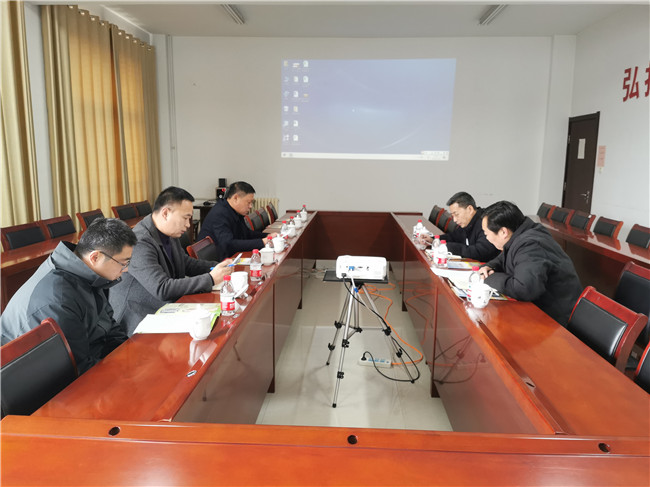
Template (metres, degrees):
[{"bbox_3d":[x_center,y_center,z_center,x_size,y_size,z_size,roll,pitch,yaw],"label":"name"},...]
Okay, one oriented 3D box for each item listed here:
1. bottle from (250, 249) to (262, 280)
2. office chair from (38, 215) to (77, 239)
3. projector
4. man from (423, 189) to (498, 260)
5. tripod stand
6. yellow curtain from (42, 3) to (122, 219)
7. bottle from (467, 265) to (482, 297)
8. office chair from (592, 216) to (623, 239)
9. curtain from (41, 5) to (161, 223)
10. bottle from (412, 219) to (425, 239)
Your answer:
[{"bbox_3d":[-0.390,0.122,2.882,0.063,0.175,0.063,1,9,3],"label":"bottle"},{"bbox_3d":[-2.210,0.214,4.703,0.570,0.890,0.480,1,10,3],"label":"office chair"},{"bbox_3d":[0.235,0.161,3.182,0.300,0.098,0.240,2,10,7],"label":"projector"},{"bbox_3d":[1.075,0.212,3.916,0.720,1.220,0.560,1,9,3],"label":"man"},{"bbox_3d":[0.283,0.566,3.248,0.600,0.720,0.630,1,10,3],"label":"tripod stand"},{"bbox_3d":[-2.686,-1.112,5.809,0.150,2.960,1.520,1,9,3],"label":"yellow curtain"},{"bbox_3d":[0.735,0.197,2.483,0.063,0.175,0.063,1,9,3],"label":"bottle"},{"bbox_3d":[2.443,0.217,4.815,0.550,0.900,0.460,1,9,3],"label":"office chair"},{"bbox_3d":[-2.630,-1.213,6.469,0.140,3.000,2.830,1,10,3],"label":"curtain"},{"bbox_3d":[0.798,-0.109,4.272,0.063,0.175,0.063,1,9,3],"label":"bottle"}]

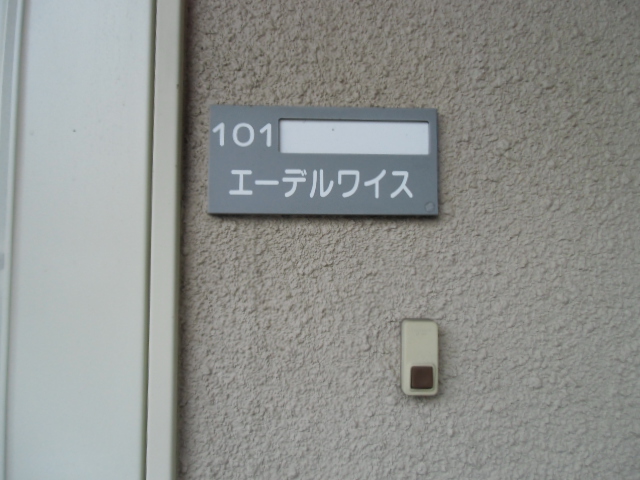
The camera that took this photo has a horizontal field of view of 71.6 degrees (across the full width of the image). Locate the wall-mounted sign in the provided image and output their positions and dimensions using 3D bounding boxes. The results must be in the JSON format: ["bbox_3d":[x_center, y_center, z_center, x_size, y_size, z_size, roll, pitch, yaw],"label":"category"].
[{"bbox_3d":[0.004,-0.079,0.448,0.228,0.106,0.010,1,-2,-1],"label":"wall-mounted sign"}]

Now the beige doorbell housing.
[{"bbox_3d":[0.098,0.115,0.438,0.034,0.073,0.017,1,-2,-1],"label":"beige doorbell housing"}]

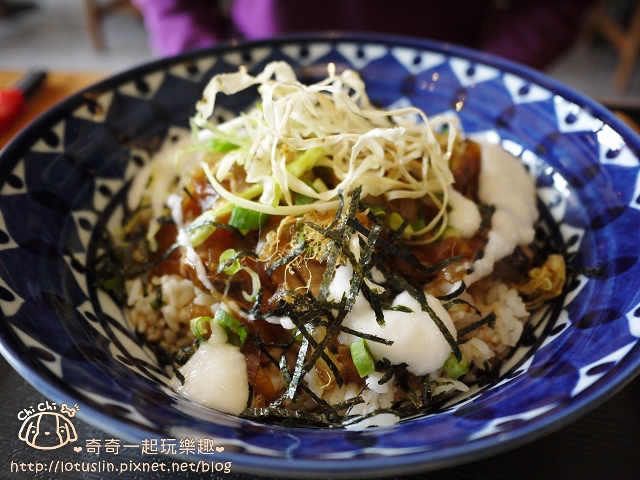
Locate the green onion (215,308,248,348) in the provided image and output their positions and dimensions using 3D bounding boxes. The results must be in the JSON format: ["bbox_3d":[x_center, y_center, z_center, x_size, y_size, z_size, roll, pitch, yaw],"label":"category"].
[{"bbox_3d":[-0.044,0.044,0.257,0.019,0.009,0.009,47,51,6],"label":"green onion"}]

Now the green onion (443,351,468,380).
[{"bbox_3d":[0.065,0.060,0.249,0.012,0.011,0.010,-6,38,0],"label":"green onion"}]

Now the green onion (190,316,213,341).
[{"bbox_3d":[-0.059,0.044,0.257,0.011,0.008,0.012,6,60,0],"label":"green onion"}]

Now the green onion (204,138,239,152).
[{"bbox_3d":[-0.058,-0.056,0.308,0.020,0.008,0.010,3,38,0],"label":"green onion"}]

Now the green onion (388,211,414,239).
[{"bbox_3d":[0.043,-0.008,0.280,0.011,0.009,0.009,37,44,0],"label":"green onion"}]

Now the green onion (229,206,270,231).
[{"bbox_3d":[-0.038,-0.012,0.276,0.020,0.012,0.012,9,38,0],"label":"green onion"}]

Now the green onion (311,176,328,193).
[{"bbox_3d":[0.000,-0.031,0.287,0.009,0.007,0.007,11,39,0],"label":"green onion"}]

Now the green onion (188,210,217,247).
[{"bbox_3d":[-0.064,-0.006,0.278,0.009,0.009,0.018,28,67,31],"label":"green onion"}]

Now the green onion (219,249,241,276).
[{"bbox_3d":[-0.047,0.011,0.271,0.011,0.007,0.013,6,60,0],"label":"green onion"}]

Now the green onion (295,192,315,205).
[{"bbox_3d":[-0.009,-0.023,0.283,0.011,0.006,0.007,3,38,0],"label":"green onion"}]

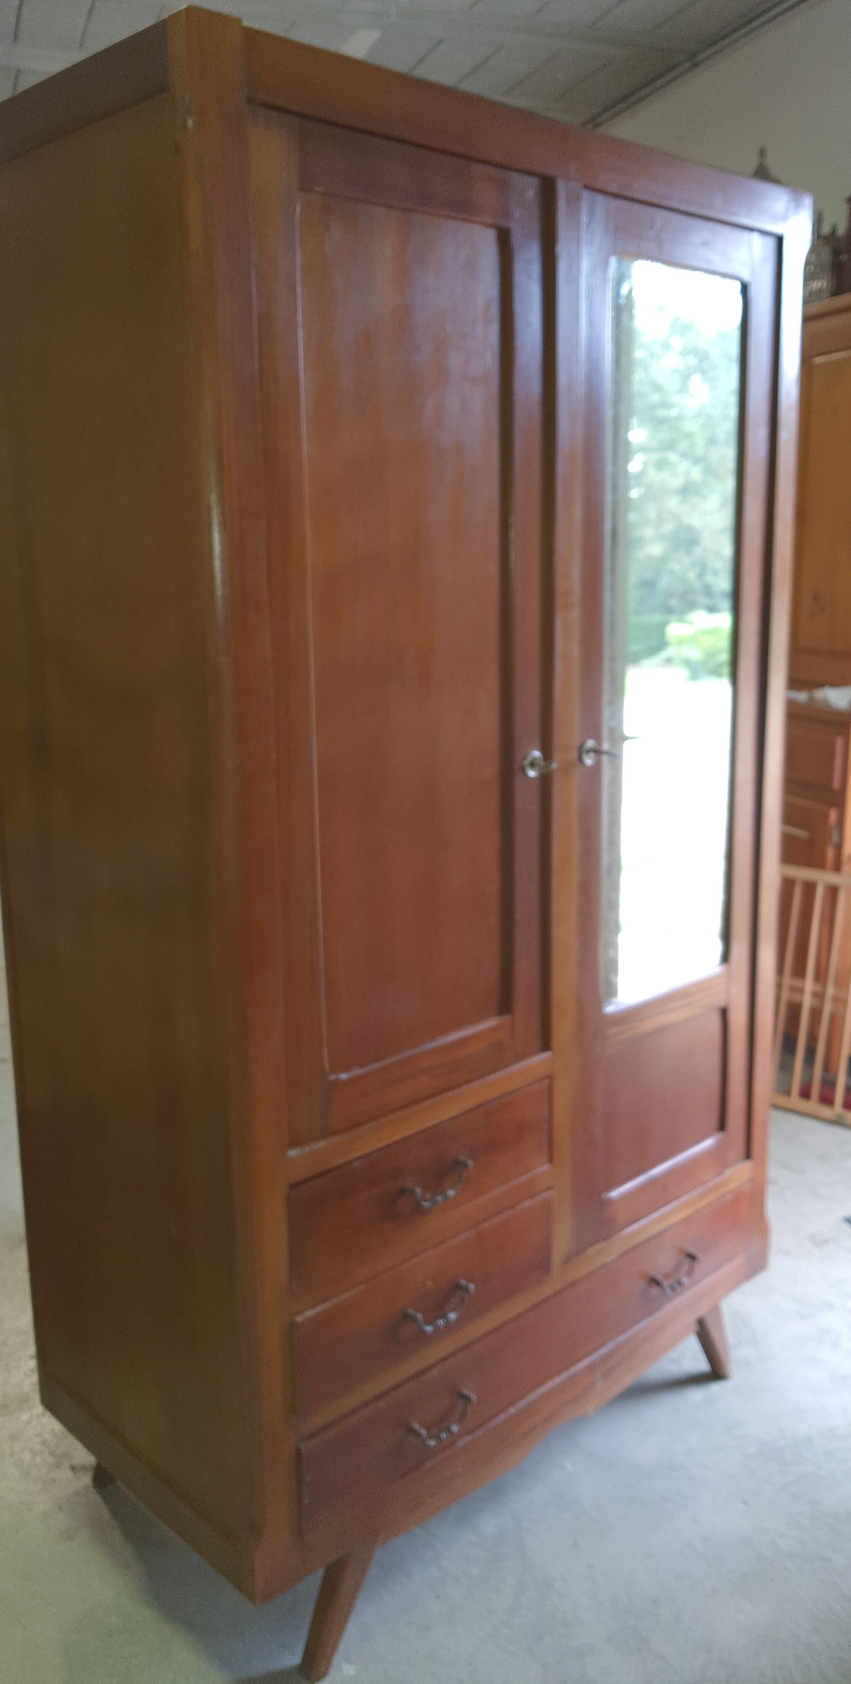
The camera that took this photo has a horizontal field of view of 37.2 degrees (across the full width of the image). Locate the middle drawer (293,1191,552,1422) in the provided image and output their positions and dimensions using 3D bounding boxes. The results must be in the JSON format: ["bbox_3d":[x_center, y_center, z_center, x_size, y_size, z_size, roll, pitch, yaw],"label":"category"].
[{"bbox_3d":[-0.132,0.568,1.827,0.462,0.138,0.440,-13,18,-41],"label":"middle drawer"}]

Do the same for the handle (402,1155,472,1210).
[{"bbox_3d":[0.015,0.436,1.620,0.100,0.030,0.026,-13,18,-41],"label":"handle"}]

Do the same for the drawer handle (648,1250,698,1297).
[{"bbox_3d":[0.403,0.698,2.046,0.094,0.031,0.026,-13,18,-41],"label":"drawer handle"}]

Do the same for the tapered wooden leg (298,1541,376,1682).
[{"bbox_3d":[-0.122,1.010,1.662,0.045,0.173,0.048,13,-5,46],"label":"tapered wooden leg"}]

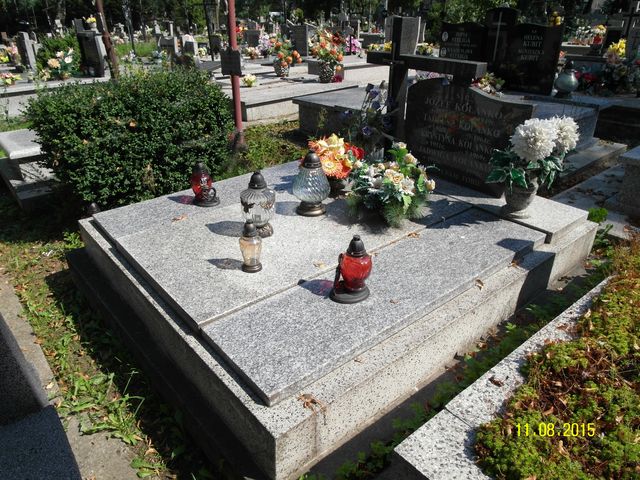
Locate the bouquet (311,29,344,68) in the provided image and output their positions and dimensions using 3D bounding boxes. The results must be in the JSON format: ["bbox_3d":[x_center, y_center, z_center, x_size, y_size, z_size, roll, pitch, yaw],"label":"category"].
[{"bbox_3d":[0.125,-2.832,6.564,0.541,0.535,0.460,11,28,18],"label":"bouquet"}]

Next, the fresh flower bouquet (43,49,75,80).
[{"bbox_3d":[-4.110,-2.769,7.000,0.470,0.480,0.400,-13,30,-26],"label":"fresh flower bouquet"}]

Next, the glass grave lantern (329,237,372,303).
[{"bbox_3d":[0.114,0.092,1.577,0.150,0.238,0.130,-8,28,-18],"label":"glass grave lantern"}]

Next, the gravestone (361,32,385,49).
[{"bbox_3d":[1.946,-7.309,16.280,0.400,0.540,0.900,-20,34,-36],"label":"gravestone"}]

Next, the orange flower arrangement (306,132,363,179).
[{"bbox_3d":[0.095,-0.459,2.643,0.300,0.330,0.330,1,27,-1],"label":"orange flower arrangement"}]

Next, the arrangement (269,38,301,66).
[{"bbox_3d":[-0.578,-3.047,7.211,0.532,0.409,0.452,11,28,18],"label":"arrangement"}]

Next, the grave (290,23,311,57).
[{"bbox_3d":[-0.499,-4.859,10.851,0.100,0.679,0.601,-22,35,-38],"label":"grave"}]

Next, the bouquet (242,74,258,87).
[{"bbox_3d":[-1.097,-2.516,7.000,0.220,0.210,0.210,-4,27,-8],"label":"bouquet"}]

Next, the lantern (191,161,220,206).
[{"bbox_3d":[-0.675,-0.331,2.574,0.155,0.238,0.140,-5,27,-11],"label":"lantern"}]

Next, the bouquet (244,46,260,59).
[{"bbox_3d":[-1.675,-4.624,10.966,0.340,0.280,0.360,-20,34,-36],"label":"bouquet"}]

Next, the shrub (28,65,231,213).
[{"bbox_3d":[-1.456,-0.858,3.521,1.420,0.920,1.220,-20,34,-36],"label":"shrub"}]

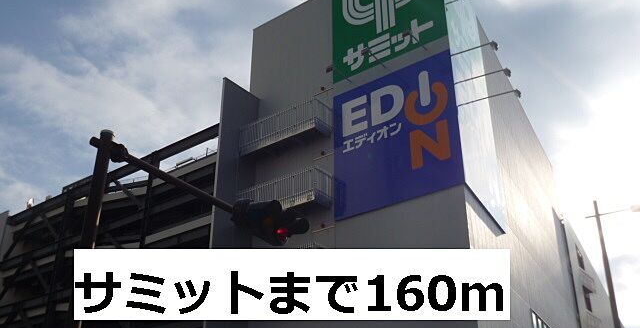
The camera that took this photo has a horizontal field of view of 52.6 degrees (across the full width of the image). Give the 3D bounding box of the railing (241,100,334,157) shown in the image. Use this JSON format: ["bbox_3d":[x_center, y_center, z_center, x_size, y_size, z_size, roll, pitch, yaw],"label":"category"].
[{"bbox_3d":[-1.624,-1.447,31.231,4.558,1.555,1.299,-19,-33,32],"label":"railing"}]

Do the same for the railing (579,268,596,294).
[{"bbox_3d":[21.868,9.869,53.195,0.750,1.500,3.700,-19,-33,32],"label":"railing"}]

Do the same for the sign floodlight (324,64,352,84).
[{"bbox_3d":[0.977,-4.088,30.145,0.447,0.341,1.683,-19,-33,32],"label":"sign floodlight"}]

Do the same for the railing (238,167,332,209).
[{"bbox_3d":[-1.613,1.749,29.552,4.558,1.555,1.299,-19,-33,32],"label":"railing"}]

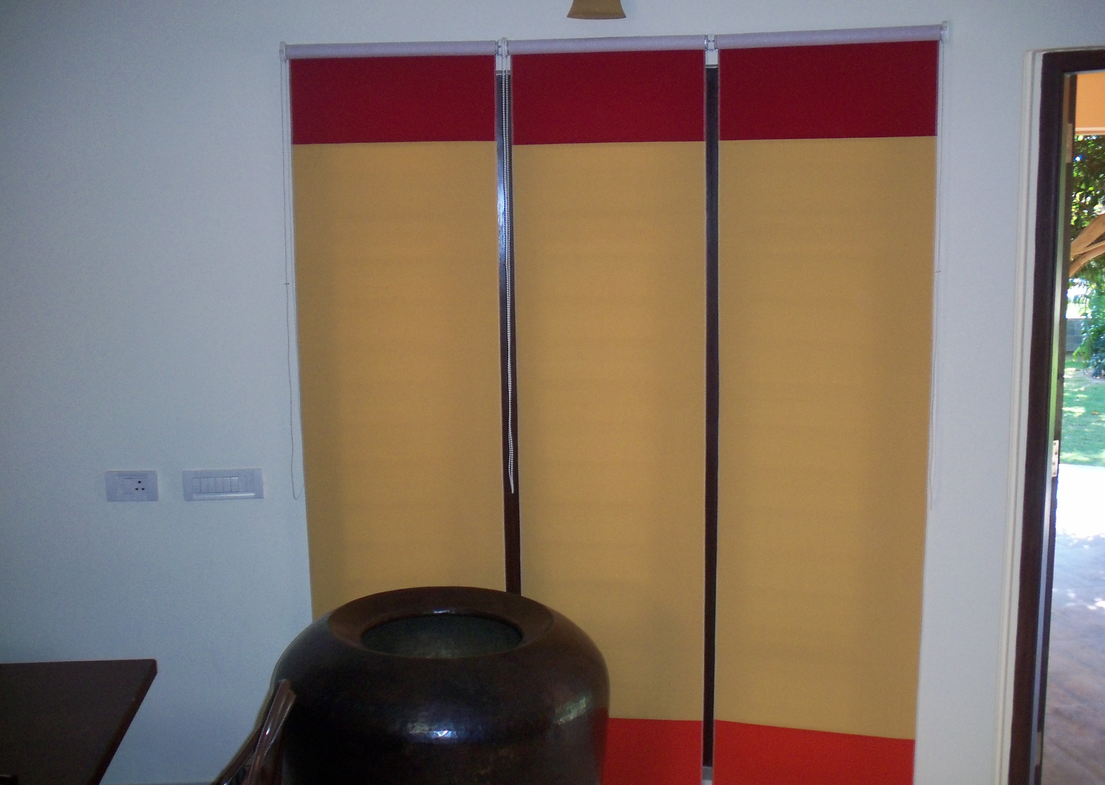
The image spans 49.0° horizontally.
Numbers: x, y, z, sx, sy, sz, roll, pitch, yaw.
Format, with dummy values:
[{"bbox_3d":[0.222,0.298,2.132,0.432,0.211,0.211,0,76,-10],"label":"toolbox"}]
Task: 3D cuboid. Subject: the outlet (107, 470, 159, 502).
[{"bbox_3d":[-1.230,0.275,3.544,0.153,0.092,0.014,-1,8,0],"label":"outlet"}]

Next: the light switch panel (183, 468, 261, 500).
[{"bbox_3d":[-0.964,0.271,3.546,0.234,0.091,0.014,-1,8,0],"label":"light switch panel"}]

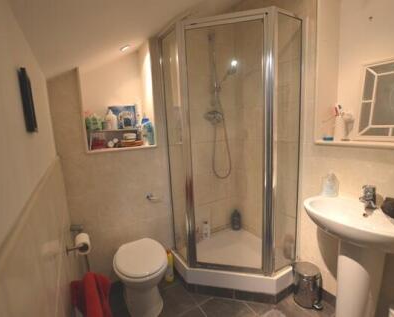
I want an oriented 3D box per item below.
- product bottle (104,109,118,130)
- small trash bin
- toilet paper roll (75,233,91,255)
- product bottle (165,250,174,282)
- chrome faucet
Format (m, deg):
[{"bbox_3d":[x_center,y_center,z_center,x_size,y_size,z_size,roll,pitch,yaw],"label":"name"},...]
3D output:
[{"bbox_3d":[-0.665,-0.295,1.524,0.083,0.158,0.055,-7,9,-30],"label":"product bottle"},{"bbox_3d":[0.823,0.942,1.460,0.170,0.245,0.188,-7,9,-30],"label":"small trash bin"},{"bbox_3d":[-0.767,0.564,1.336,0.093,0.093,0.115,-7,9,-30],"label":"toilet paper roll"},{"bbox_3d":[-0.236,0.939,1.726,0.062,0.268,0.055,-7,9,-30],"label":"product bottle"},{"bbox_3d":[0.926,0.216,1.079,0.100,0.125,0.052,-7,9,-30],"label":"chrome faucet"}]

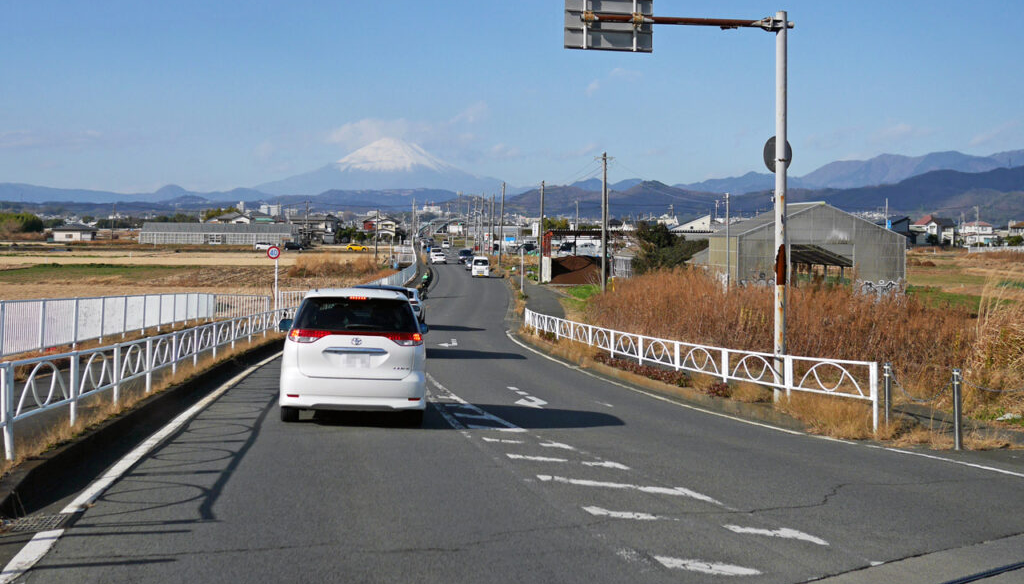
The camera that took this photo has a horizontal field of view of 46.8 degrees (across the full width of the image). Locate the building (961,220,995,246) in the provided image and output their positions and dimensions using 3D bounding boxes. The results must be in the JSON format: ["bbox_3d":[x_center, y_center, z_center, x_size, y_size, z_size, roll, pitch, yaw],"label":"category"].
[{"bbox_3d":[116.050,-14.335,295.000,8.000,7.000,7.800,1,4,18],"label":"building"}]

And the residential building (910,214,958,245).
[{"bbox_3d":[100.689,-14.537,282.000,11.000,7.600,9.500,1,4,18],"label":"residential building"}]

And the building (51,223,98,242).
[{"bbox_3d":[-112.767,-15.207,305.000,10.300,5.200,8.300,0,4,1],"label":"building"}]

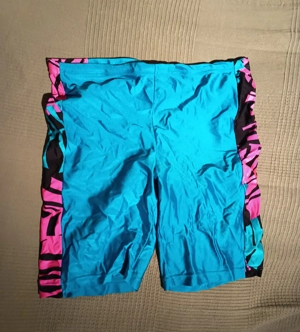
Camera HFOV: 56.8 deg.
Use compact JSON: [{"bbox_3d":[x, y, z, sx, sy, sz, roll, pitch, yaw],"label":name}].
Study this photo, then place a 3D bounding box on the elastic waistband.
[{"bbox_3d":[-0.005,-0.190,0.530,0.383,0.020,0.036,0,84,0],"label":"elastic waistband"}]

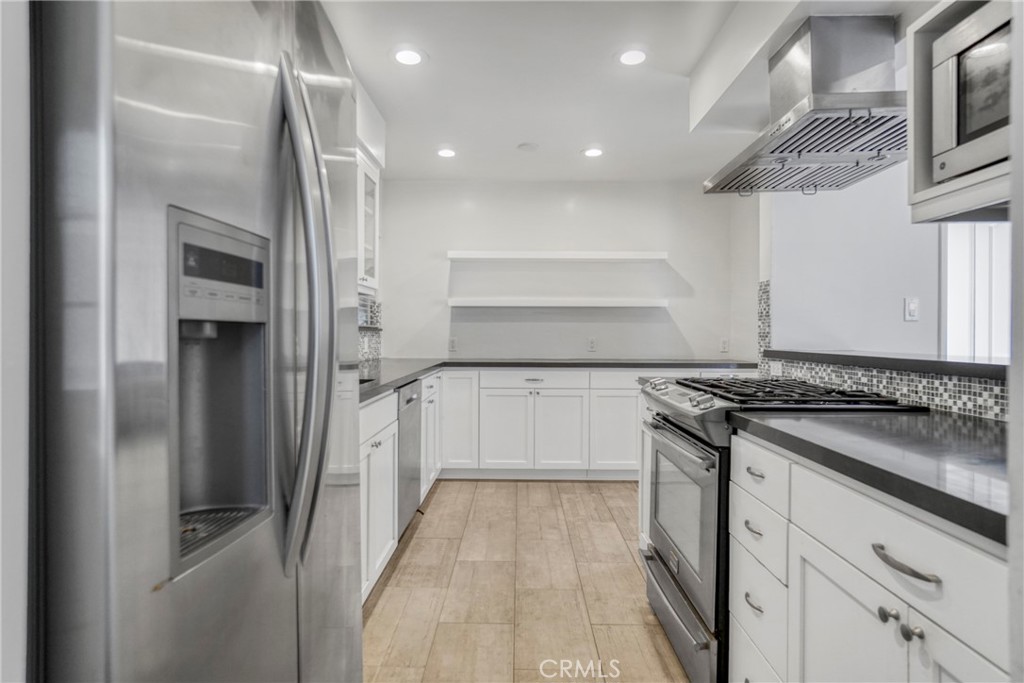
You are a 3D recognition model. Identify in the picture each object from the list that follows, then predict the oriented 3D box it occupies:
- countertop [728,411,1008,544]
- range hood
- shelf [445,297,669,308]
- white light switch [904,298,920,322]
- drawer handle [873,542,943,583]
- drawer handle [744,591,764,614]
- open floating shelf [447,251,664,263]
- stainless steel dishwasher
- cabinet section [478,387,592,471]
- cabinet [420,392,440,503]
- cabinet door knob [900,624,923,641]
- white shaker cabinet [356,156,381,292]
[{"bbox_3d":[0.932,0.230,1.012,0.645,0.038,1.065,0,1,1],"label":"countertop"},{"bbox_3d":[1.152,-0.870,1.935,0.615,0.445,0.890,0,1,1],"label":"range hood"},{"bbox_3d":[0.390,-0.329,4.665,1.853,0.060,0.230,0,1,1],"label":"shelf"},{"bbox_3d":[1.878,-0.153,2.533,0.071,0.116,0.013,0,1,1],"label":"white light switch"},{"bbox_3d":[0.614,0.355,0.867,0.030,0.020,0.149,0,1,1],"label":"drawer handle"},{"bbox_3d":[0.622,0.685,1.419,0.028,0.018,0.105,0,1,1],"label":"drawer handle"},{"bbox_3d":[0.391,-0.733,4.659,1.853,0.060,0.230,0,1,1],"label":"open floating shelf"},{"bbox_3d":[-0.850,0.609,2.962,0.600,0.775,0.600,0,1,1],"label":"stainless steel dishwasher"},{"bbox_3d":[0.175,0.654,4.404,0.841,0.626,0.580,0,1,1],"label":"cabinet section"},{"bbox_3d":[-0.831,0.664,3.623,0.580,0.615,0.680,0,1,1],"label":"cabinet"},{"bbox_3d":[0.612,0.446,0.828,0.027,0.026,0.026,0,1,1],"label":"cabinet door knob"},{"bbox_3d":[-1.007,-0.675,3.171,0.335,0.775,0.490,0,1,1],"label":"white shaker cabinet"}]

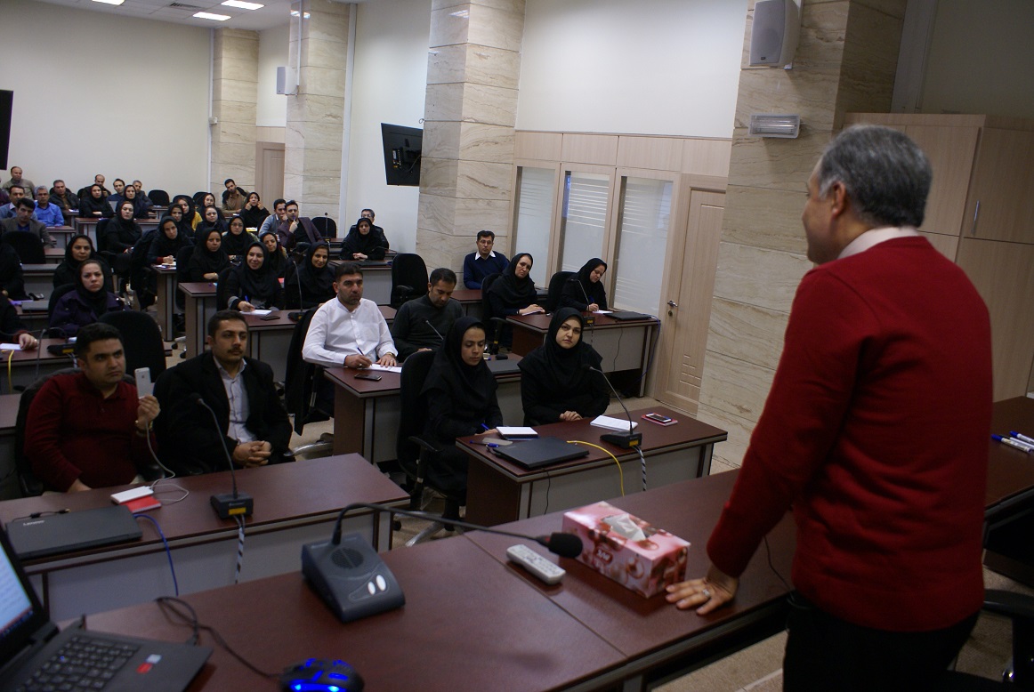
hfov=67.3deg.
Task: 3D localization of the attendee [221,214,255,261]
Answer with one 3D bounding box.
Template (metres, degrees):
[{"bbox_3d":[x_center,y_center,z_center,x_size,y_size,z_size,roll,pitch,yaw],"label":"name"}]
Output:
[{"bbox_3d":[-3.039,-0.796,8.538,0.520,1.240,0.750,-4,16,-35],"label":"attendee"}]

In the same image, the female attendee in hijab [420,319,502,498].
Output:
[{"bbox_3d":[-0.293,0.471,4.038,0.500,1.260,0.780,-6,16,-39],"label":"female attendee in hijab"}]

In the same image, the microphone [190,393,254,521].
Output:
[{"bbox_3d":[-1.089,0.399,2.840,0.165,0.390,0.250,-5,16,-36],"label":"microphone"}]

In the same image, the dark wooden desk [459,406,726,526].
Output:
[{"bbox_3d":[0.398,0.829,4.071,1.430,0.750,0.550,-5,16,-36],"label":"dark wooden desk"}]

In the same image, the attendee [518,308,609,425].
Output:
[{"bbox_3d":[0.287,0.450,4.279,0.520,1.290,0.780,-2,14,-29],"label":"attendee"}]

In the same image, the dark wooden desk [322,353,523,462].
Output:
[{"bbox_3d":[-0.498,0.523,5.095,1.392,0.737,0.523,-5,15,-35],"label":"dark wooden desk"}]

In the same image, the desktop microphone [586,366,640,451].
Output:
[{"bbox_3d":[0.485,0.300,3.960,0.130,0.340,0.350,-7,17,-41],"label":"desktop microphone"}]

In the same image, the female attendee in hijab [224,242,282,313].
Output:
[{"bbox_3d":[-2.242,-0.242,6.666,0.540,1.310,0.820,-2,14,-28],"label":"female attendee in hijab"}]

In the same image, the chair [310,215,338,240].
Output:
[{"bbox_3d":[-2.953,-1.469,12.229,0.580,1.060,0.600,-5,16,-36],"label":"chair"}]

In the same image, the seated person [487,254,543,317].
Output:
[{"bbox_3d":[0.005,-0.206,7.095,0.500,1.280,0.780,-5,16,-36],"label":"seated person"}]

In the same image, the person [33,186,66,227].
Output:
[{"bbox_3d":[-6.471,-1.534,10.732,0.550,1.280,0.750,-6,17,-40],"label":"person"}]

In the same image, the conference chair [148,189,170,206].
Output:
[{"bbox_3d":[-6.890,-2.445,15.075,0.580,1.060,0.600,-5,16,-36],"label":"conference chair"}]

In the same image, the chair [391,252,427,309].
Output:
[{"bbox_3d":[-1.167,-0.533,8.997,0.620,1.040,0.640,-5,15,-35],"label":"chair"}]

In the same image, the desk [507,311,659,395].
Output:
[{"bbox_3d":[0.622,0.114,7.343,1.399,0.737,0.529,-5,15,-35],"label":"desk"}]

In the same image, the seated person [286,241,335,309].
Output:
[{"bbox_3d":[-1.798,-0.278,7.006,0.520,1.300,0.820,-2,14,-28],"label":"seated person"}]

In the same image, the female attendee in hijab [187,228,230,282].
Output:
[{"bbox_3d":[-2.869,-0.493,7.369,0.500,1.240,0.760,-3,15,-31],"label":"female attendee in hijab"}]

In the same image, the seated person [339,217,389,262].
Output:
[{"bbox_3d":[-2.046,-1.047,10.421,0.620,1.310,0.800,-1,13,-24],"label":"seated person"}]

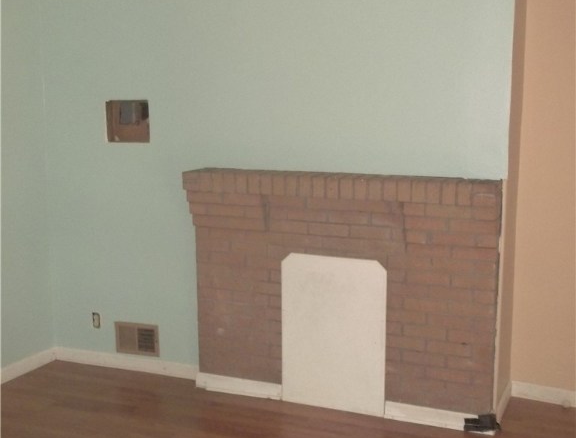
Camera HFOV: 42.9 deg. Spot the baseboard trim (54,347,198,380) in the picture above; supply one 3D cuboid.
[{"bbox_3d":[-0.951,0.849,4.299,1.011,0.084,0.019,3,9,22],"label":"baseboard trim"}]

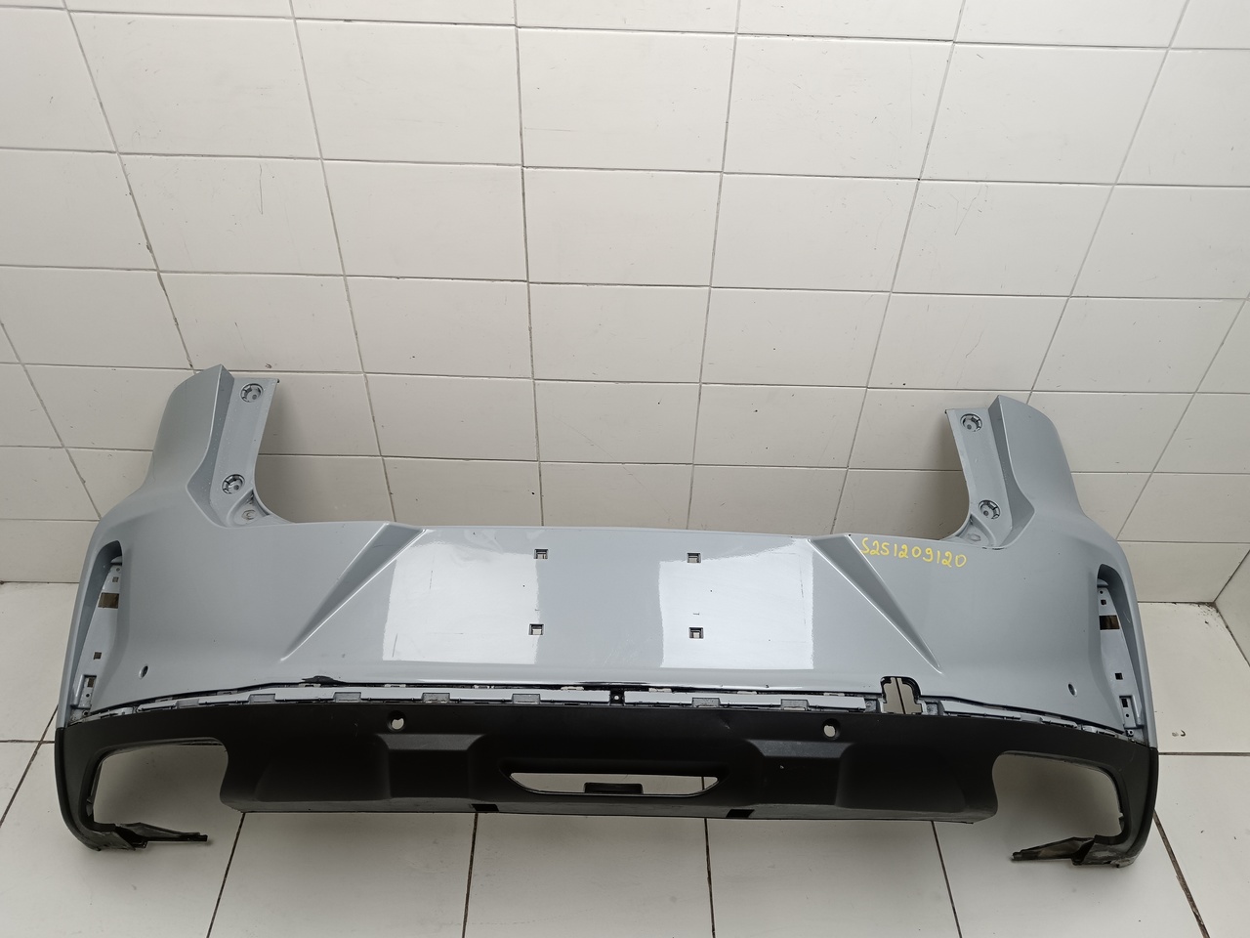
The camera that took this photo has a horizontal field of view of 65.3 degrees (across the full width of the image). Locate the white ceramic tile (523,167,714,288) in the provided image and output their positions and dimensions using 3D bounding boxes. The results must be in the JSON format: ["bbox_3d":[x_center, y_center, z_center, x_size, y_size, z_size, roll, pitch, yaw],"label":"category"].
[{"bbox_3d":[-0.006,-0.383,1.550,0.300,0.200,0.009,1,43,-1],"label":"white ceramic tile"}]

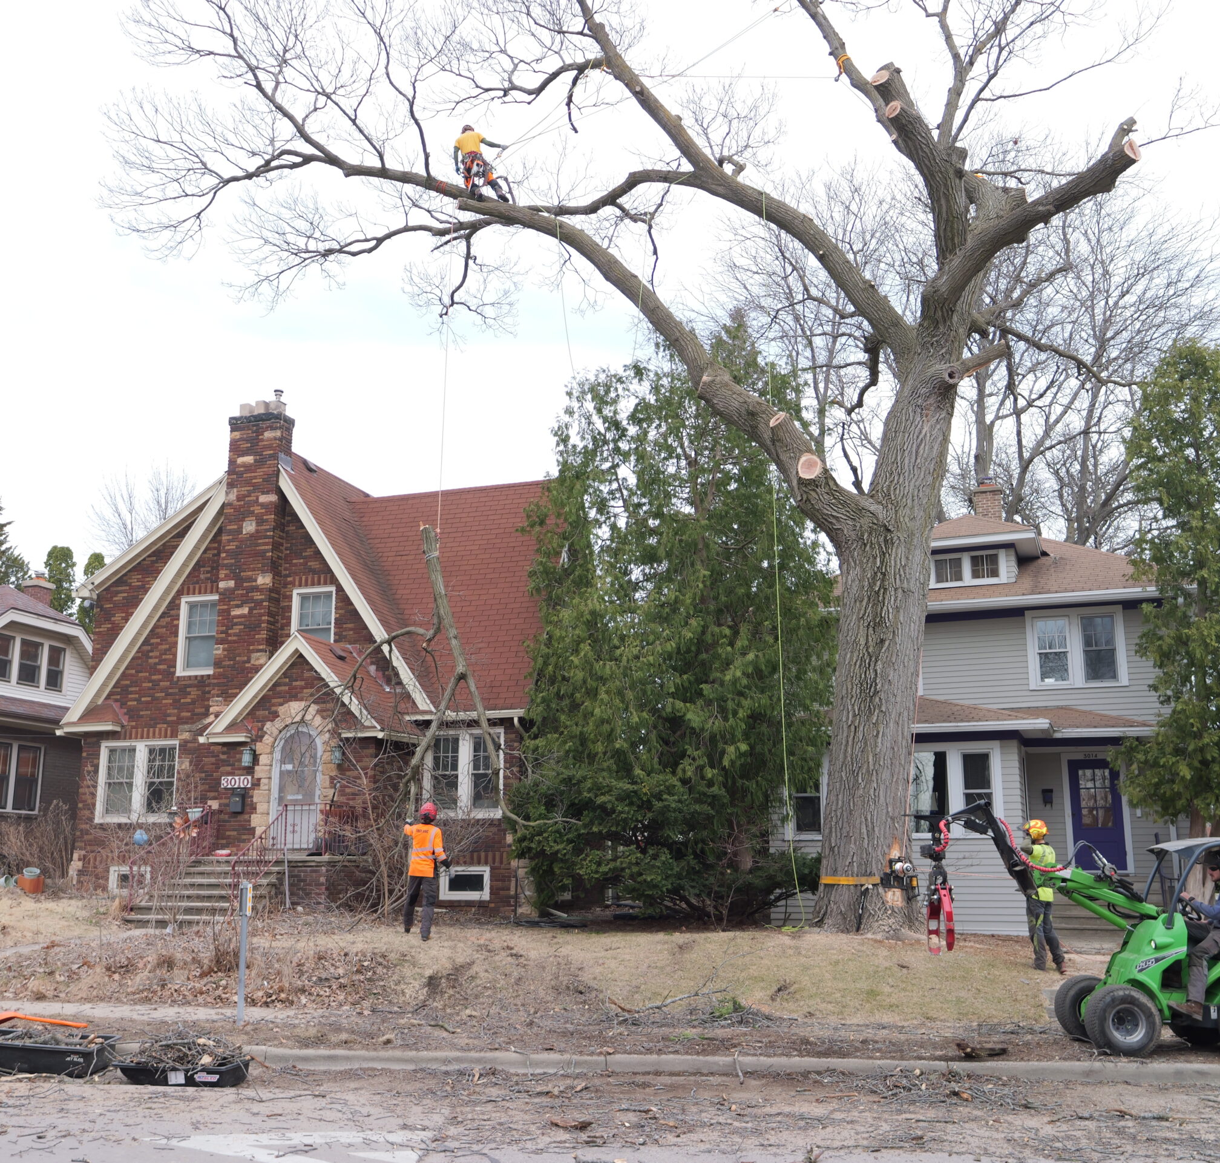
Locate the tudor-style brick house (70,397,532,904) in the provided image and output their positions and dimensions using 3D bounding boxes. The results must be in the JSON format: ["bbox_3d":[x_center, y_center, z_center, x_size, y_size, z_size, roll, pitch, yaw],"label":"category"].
[{"bbox_3d":[-4.488,1.990,29.032,9.750,9.350,10.500,-4,-13,20],"label":"tudor-style brick house"}]

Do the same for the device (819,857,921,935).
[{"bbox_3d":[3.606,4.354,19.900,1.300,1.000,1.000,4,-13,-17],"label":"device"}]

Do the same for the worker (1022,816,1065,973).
[{"bbox_3d":[5.216,3.816,17.455,0.550,1.800,0.520,7,-14,-29],"label":"worker"}]

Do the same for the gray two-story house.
[{"bbox_3d":[8.066,2.299,29.532,7.560,9.450,12.280,-4,-13,19],"label":"gray two-story house"}]

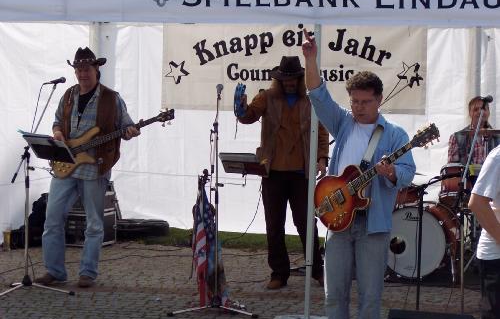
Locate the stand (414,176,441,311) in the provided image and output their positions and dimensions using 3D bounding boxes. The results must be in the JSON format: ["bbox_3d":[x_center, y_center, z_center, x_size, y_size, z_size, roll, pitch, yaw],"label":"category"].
[{"bbox_3d":[1.162,0.612,11.250,0.580,1.020,0.580,1,5,0],"label":"stand"}]

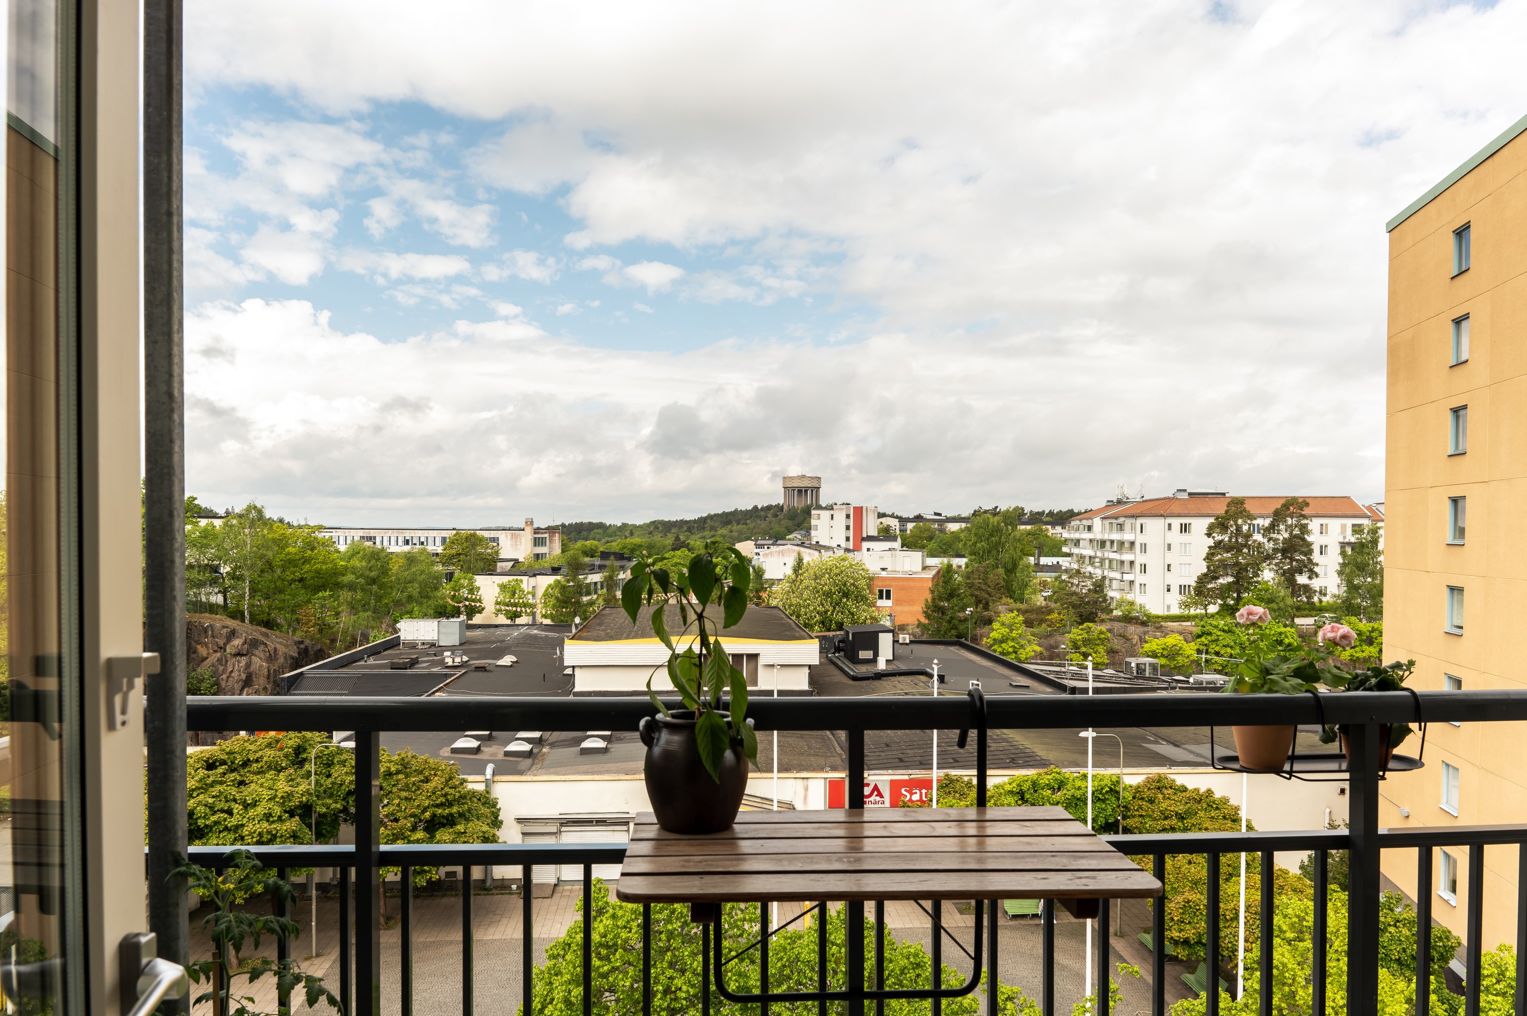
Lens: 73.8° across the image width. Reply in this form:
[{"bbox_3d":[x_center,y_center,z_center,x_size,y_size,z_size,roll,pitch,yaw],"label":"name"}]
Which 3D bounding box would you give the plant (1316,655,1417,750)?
[{"bbox_3d":[1.253,0.404,2.110,0.210,0.200,0.190,0,-1,-4],"label":"plant"}]

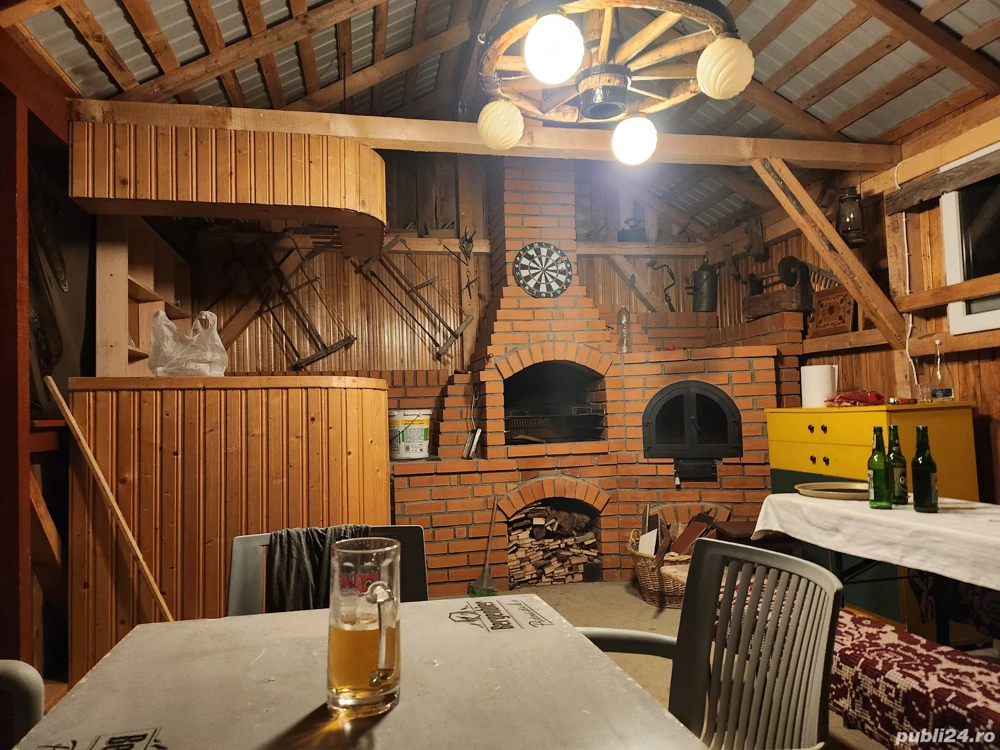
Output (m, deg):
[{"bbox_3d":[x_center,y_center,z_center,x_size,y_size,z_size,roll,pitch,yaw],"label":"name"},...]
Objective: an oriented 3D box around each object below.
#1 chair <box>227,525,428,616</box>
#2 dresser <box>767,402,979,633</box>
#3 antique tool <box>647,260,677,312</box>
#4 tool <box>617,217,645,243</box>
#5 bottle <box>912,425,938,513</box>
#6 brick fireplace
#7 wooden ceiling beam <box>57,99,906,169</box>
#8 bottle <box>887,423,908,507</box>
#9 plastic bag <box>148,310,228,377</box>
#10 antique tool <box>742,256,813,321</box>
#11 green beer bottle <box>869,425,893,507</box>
[{"bbox_3d":[-0.325,0.755,1.286,0.560,0.840,0.560,-1,-3,-11],"label":"chair"},{"bbox_3d":[1.948,0.682,3.700,0.460,1.035,0.990,-1,-3,-11],"label":"dresser"},{"bbox_3d":[1.272,-0.695,5.442,0.215,0.395,0.080,-1,-3,-11],"label":"antique tool"},{"bbox_3d":[1.030,-1.135,5.427,0.220,0.190,0.110,-1,-3,-11],"label":"tool"},{"bbox_3d":[1.302,0.285,2.128,0.067,0.260,0.067,-1,-3,-11],"label":"bottle"},{"bbox_3d":[0.399,-0.105,4.625,2.420,2.820,1.260,-1,-3,-11],"label":"brick fireplace"},{"bbox_3d":[0.152,-1.133,3.349,3.998,0.100,0.120,-1,-3,-11],"label":"wooden ceiling beam"},{"bbox_3d":[1.310,0.293,2.291,0.067,0.260,0.067,-1,-3,-11],"label":"bottle"},{"bbox_3d":[-1.357,-0.131,3.020,0.310,0.300,0.180,-1,-3,-11],"label":"plastic bag"},{"bbox_3d":[1.829,-0.536,4.537,0.160,0.340,0.560,-1,-3,-11],"label":"antique tool"},{"bbox_3d":[1.214,0.292,2.219,0.067,0.260,0.067,-1,-3,-11],"label":"green beer bottle"}]

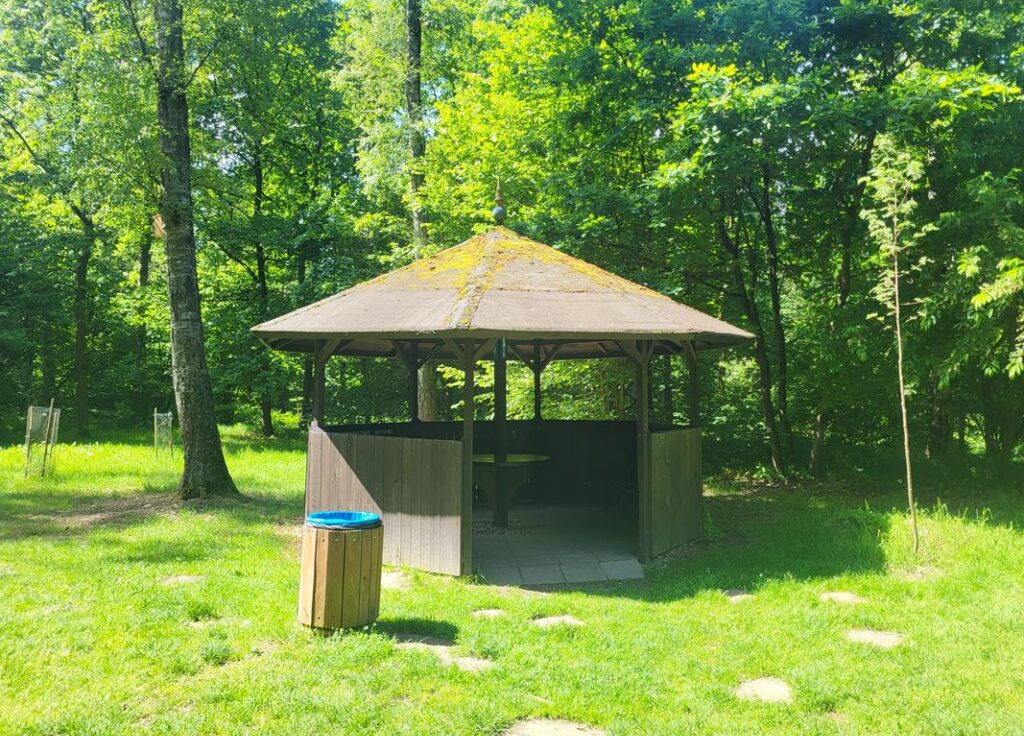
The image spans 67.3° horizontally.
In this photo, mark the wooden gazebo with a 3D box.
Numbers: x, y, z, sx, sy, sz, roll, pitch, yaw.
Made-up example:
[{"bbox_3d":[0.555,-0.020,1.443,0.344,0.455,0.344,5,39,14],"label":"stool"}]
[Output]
[{"bbox_3d":[-0.114,0.096,8.673,5.151,3.419,5.151,0,-1,-15],"label":"wooden gazebo"}]

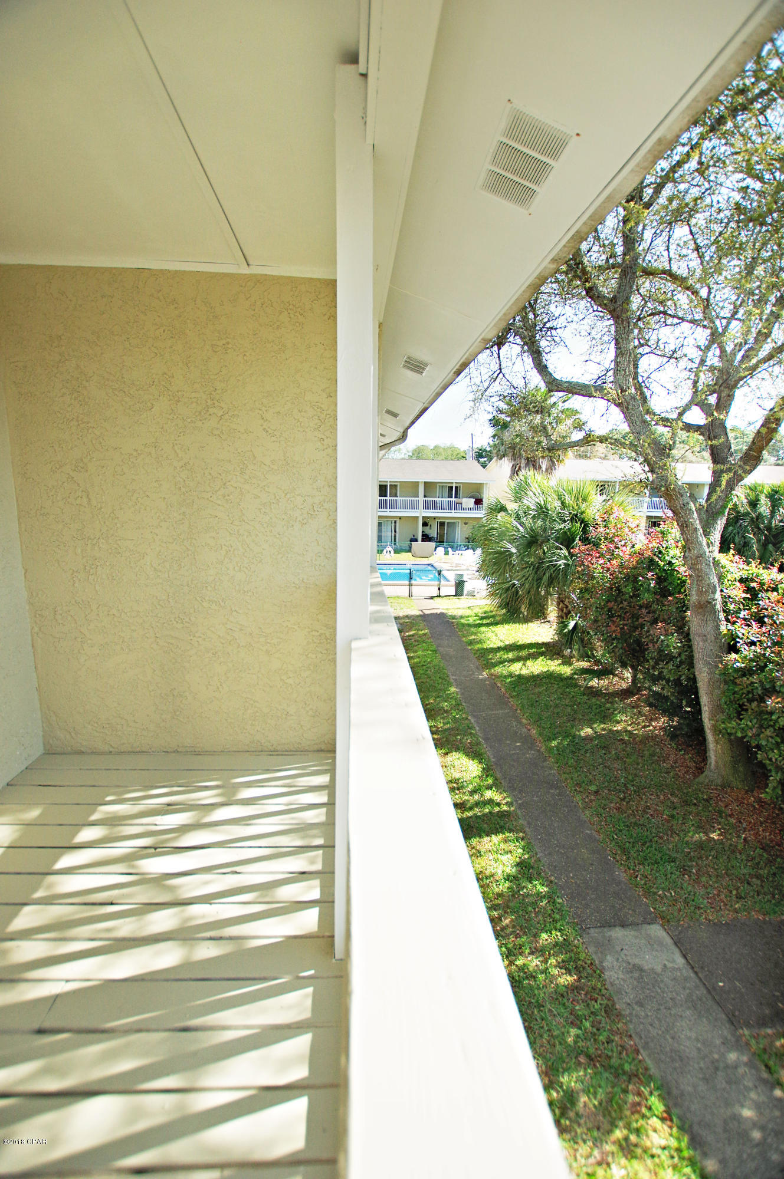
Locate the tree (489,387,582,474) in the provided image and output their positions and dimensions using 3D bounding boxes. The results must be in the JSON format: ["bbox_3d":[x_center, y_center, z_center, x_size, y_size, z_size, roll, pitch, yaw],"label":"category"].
[{"bbox_3d":[6.308,-4.549,22.176,4.100,8.480,4.100,4,12,15],"label":"tree"}]

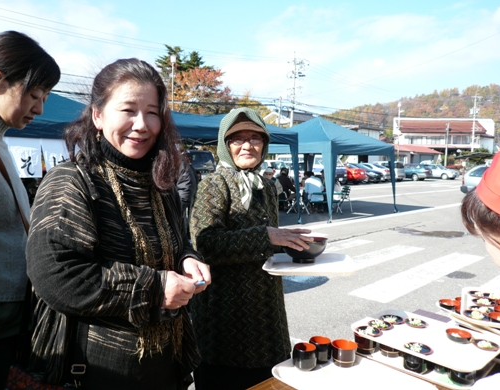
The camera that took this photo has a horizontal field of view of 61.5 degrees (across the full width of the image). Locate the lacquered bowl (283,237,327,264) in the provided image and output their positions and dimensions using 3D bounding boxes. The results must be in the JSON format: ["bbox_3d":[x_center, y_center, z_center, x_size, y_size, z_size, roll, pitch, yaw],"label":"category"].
[{"bbox_3d":[0.185,0.187,1.420,0.157,0.080,0.157,1,5,0],"label":"lacquered bowl"}]

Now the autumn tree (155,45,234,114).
[{"bbox_3d":[-5.430,-8.569,42.488,7.700,12.900,7.000,1,5,0],"label":"autumn tree"}]

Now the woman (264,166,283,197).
[{"bbox_3d":[0.553,-0.031,10.250,0.500,1.260,0.700,2,5,12],"label":"woman"}]

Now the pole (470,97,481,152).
[{"bbox_3d":[31.696,-8.457,59.540,1.500,11.600,0.600,-1,5,-24],"label":"pole"}]

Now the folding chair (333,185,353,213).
[{"bbox_3d":[2.690,0.120,11.969,0.500,0.780,0.450,3,5,21],"label":"folding chair"}]

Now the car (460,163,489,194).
[{"bbox_3d":[10.716,-0.410,16.743,4.200,1.430,1.670,4,5,28],"label":"car"}]

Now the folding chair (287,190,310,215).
[{"bbox_3d":[1.338,0.138,11.621,0.550,0.740,0.500,5,6,37],"label":"folding chair"}]

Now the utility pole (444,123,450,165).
[{"bbox_3d":[22.289,-5.066,47.750,0.500,6.300,0.400,-1,5,-24],"label":"utility pole"}]

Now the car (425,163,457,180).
[{"bbox_3d":[17.477,-2.079,39.644,4.400,1.420,1.700,4,5,32],"label":"car"}]

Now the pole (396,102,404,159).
[{"bbox_3d":[14.682,-5.404,41.699,0.400,7.600,0.700,3,5,17],"label":"pole"}]

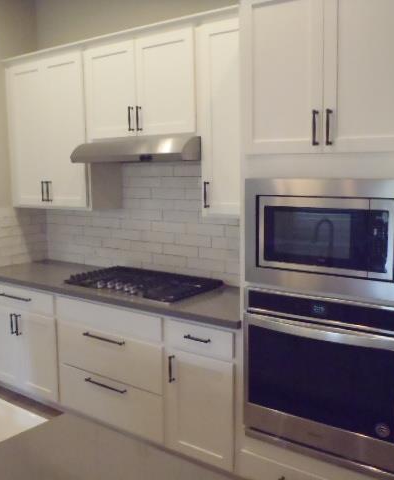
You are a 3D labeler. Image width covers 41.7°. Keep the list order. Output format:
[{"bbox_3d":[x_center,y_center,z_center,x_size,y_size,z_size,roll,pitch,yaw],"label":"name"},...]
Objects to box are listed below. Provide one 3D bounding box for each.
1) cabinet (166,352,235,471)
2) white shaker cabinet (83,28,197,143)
[{"bbox_3d":[0.170,0.869,2.998,0.456,0.601,0.550,5,9,36],"label":"cabinet"},{"bbox_3d":[-0.290,-0.959,3.331,0.927,0.590,0.320,5,9,36],"label":"white shaker cabinet"}]

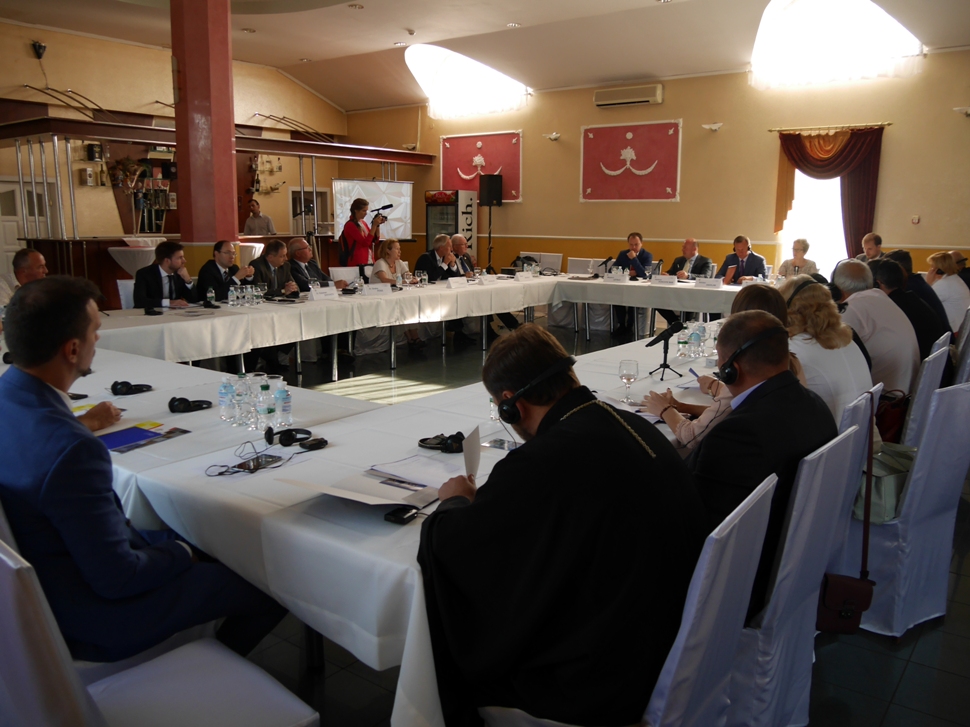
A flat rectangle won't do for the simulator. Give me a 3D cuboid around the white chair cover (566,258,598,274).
[{"bbox_3d":[1.238,-1.016,11.247,0.440,0.955,0.520,8,13,36],"label":"white chair cover"}]

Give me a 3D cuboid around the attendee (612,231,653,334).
[{"bbox_3d":[1.962,-1.079,10.573,0.560,1.335,0.800,8,13,36],"label":"attendee"}]

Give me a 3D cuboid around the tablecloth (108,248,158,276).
[{"bbox_3d":[-3.758,-0.709,8.625,0.720,1.115,0.720,8,13,36],"label":"tablecloth"}]

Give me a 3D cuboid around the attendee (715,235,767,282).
[{"bbox_3d":[3.053,-0.887,9.363,0.580,1.257,0.780,7,13,33],"label":"attendee"}]

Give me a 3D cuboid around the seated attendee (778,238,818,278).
[{"bbox_3d":[3.665,-0.821,9.353,0.480,1.300,0.740,10,14,41],"label":"seated attendee"}]

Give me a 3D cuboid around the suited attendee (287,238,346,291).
[{"bbox_3d":[-1.808,-0.717,8.574,0.800,1.295,0.560,5,11,22],"label":"suited attendee"}]

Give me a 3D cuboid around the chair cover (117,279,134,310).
[{"bbox_3d":[-2.817,-0.263,6.823,0.520,0.931,0.460,9,14,37],"label":"chair cover"}]

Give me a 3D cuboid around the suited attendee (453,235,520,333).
[{"bbox_3d":[-0.082,-0.994,9.905,0.820,1.228,0.550,7,13,32],"label":"suited attendee"}]

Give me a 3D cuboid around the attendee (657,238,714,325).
[{"bbox_3d":[2.489,-0.939,9.718,0.580,1.219,0.780,7,13,33],"label":"attendee"}]

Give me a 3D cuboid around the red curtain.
[{"bbox_3d":[4.079,-1.600,9.480,1.149,2.391,0.200,8,13,36],"label":"red curtain"}]

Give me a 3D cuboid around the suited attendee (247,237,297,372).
[{"bbox_3d":[-2.033,-0.560,7.601,0.720,1.228,0.520,9,14,37],"label":"suited attendee"}]

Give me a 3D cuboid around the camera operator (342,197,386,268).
[{"bbox_3d":[-1.476,-1.113,9.314,0.580,1.673,0.500,5,12,23],"label":"camera operator"}]

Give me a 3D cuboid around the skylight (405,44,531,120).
[{"bbox_3d":[-0.555,-4.108,11.473,1.937,0.756,1.512,8,13,36],"label":"skylight"}]

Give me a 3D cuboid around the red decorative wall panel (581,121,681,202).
[{"bbox_3d":[2.098,-2.956,11.567,1.654,1.152,0.061,9,13,37],"label":"red decorative wall panel"}]

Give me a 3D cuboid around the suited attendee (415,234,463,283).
[{"bbox_3d":[-0.524,-1.017,10.234,0.800,1.300,0.560,5,11,22],"label":"suited attendee"}]

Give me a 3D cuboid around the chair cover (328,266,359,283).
[{"bbox_3d":[-1.502,-0.633,9.068,0.520,0.955,0.440,8,13,36],"label":"chair cover"}]

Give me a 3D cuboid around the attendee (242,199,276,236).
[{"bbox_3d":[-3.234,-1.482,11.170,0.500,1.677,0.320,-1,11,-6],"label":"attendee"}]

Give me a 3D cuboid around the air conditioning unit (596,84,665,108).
[{"bbox_3d":[1.972,-3.656,10.767,0.963,0.235,0.200,8,13,36],"label":"air conditioning unit"}]

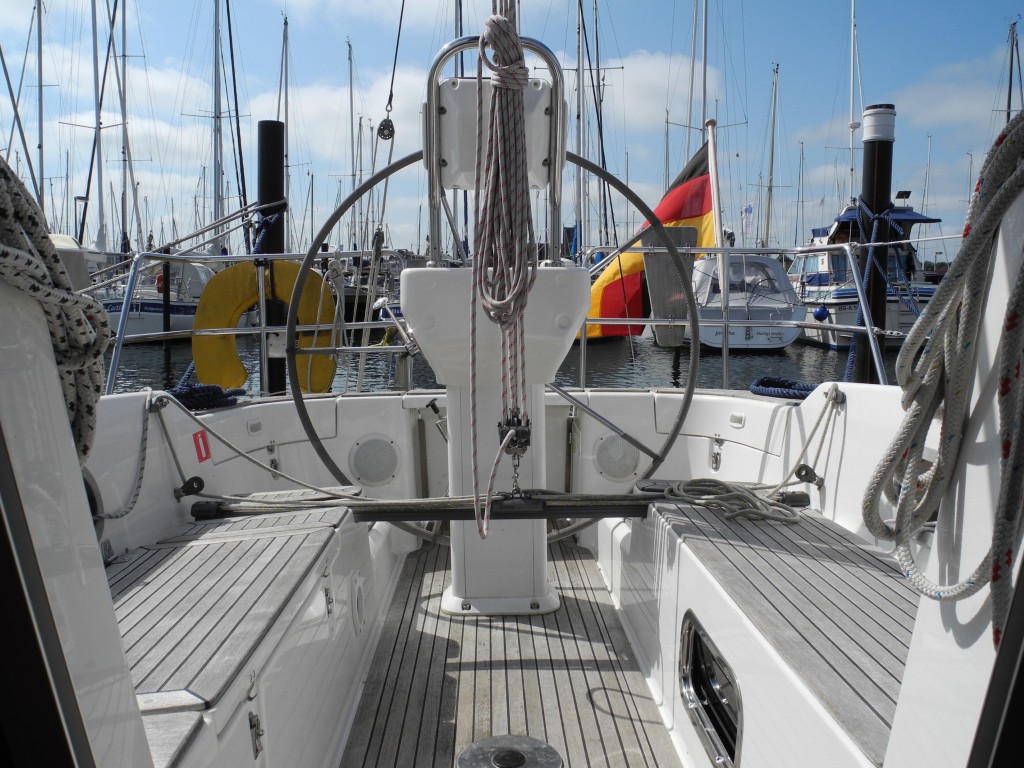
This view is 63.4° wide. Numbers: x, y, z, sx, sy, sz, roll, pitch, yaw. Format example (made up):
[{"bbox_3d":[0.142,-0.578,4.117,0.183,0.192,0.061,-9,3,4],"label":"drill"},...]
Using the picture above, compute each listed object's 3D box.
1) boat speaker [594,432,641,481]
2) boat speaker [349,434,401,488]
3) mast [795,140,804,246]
[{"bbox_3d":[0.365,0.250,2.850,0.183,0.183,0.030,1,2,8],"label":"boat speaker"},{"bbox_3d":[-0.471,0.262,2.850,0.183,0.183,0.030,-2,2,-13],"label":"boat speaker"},{"bbox_3d":[22.836,-14.008,65.000,0.170,10.000,0.170,0,7,0],"label":"mast"}]

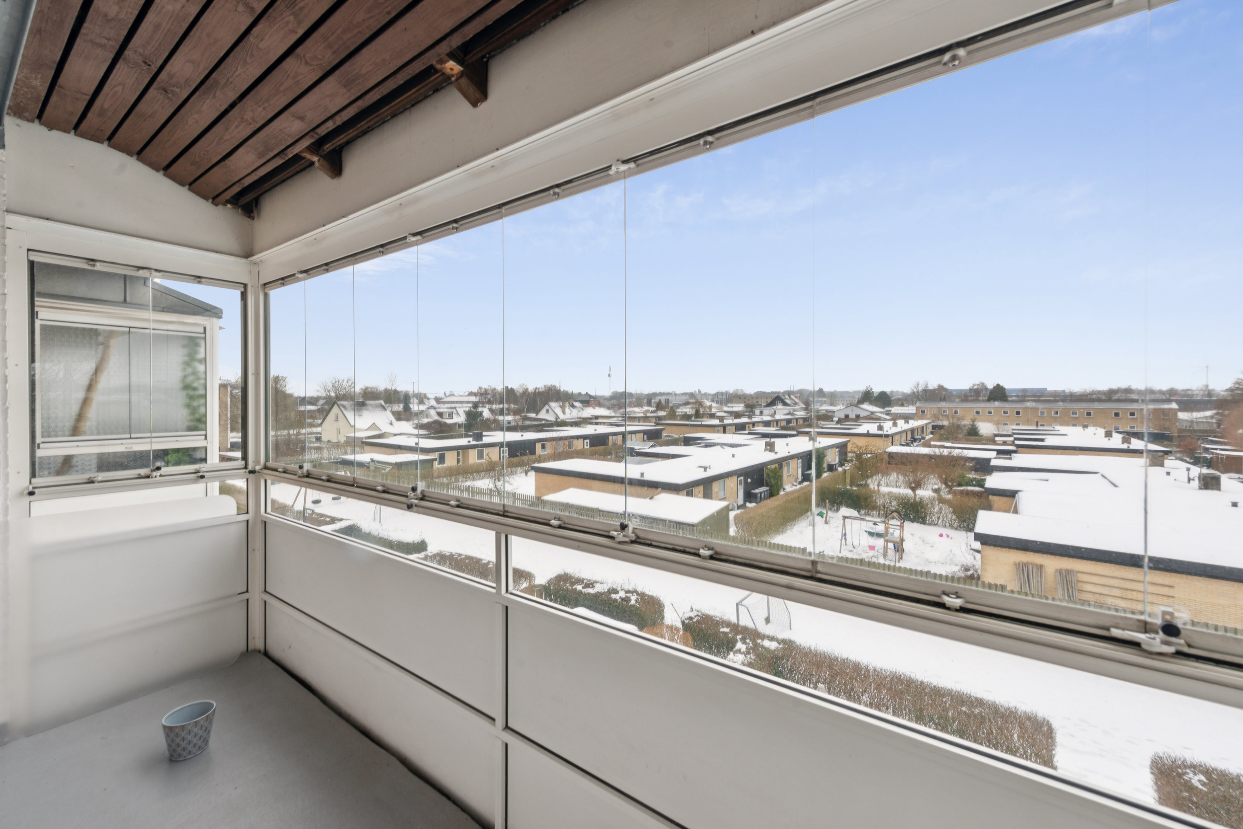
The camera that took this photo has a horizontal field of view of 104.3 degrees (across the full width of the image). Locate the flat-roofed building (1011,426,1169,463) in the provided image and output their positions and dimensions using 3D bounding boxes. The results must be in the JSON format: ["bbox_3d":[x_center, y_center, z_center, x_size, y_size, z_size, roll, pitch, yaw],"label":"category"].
[{"bbox_3d":[65.387,4.424,71.111,12.000,3.100,49.500,2,2,39],"label":"flat-roofed building"}]

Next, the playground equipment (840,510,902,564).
[{"bbox_3d":[13.321,6.253,25.656,3.000,2.420,2.000,2,2,39],"label":"playground equipment"}]

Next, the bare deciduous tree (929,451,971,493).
[{"bbox_3d":[29.179,5.100,42.843,3.200,3.600,3.200,1,2,34],"label":"bare deciduous tree"}]

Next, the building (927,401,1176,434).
[{"bbox_3d":[93.680,0.971,110.825,44.000,7.400,10.000,2,2,39],"label":"building"}]

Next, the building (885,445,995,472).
[{"bbox_3d":[35.150,5.324,53.566,9.900,2.450,6.400,2,2,39],"label":"building"}]

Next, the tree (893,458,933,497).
[{"bbox_3d":[24.076,5.333,39.557,3.000,3.350,3.000,1,2,31],"label":"tree"}]

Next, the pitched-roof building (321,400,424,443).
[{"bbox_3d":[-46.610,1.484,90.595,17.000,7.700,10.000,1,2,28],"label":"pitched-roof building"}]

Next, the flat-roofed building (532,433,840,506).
[{"bbox_3d":[11.052,5.134,49.439,13.300,3.100,40.600,2,2,39],"label":"flat-roofed building"}]

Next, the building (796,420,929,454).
[{"bbox_3d":[49.808,3.639,95.049,13.900,3.100,51.700,2,2,39],"label":"building"}]

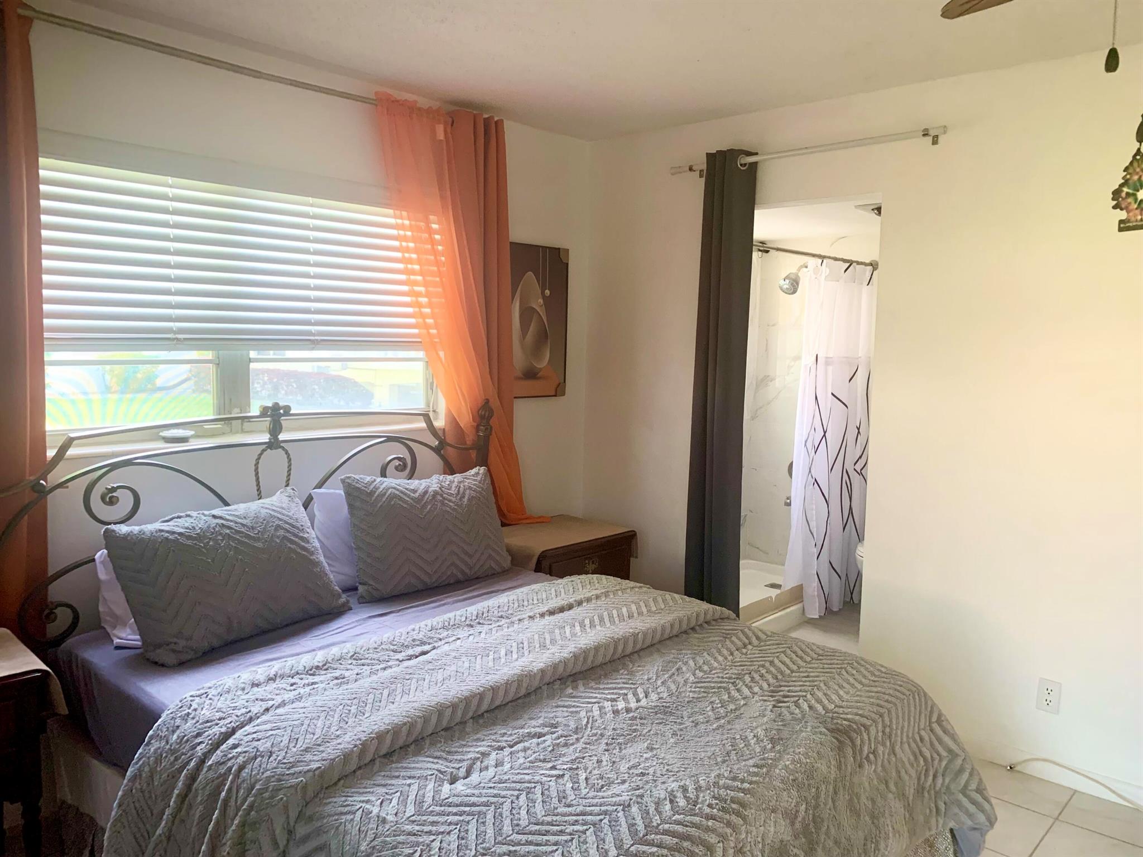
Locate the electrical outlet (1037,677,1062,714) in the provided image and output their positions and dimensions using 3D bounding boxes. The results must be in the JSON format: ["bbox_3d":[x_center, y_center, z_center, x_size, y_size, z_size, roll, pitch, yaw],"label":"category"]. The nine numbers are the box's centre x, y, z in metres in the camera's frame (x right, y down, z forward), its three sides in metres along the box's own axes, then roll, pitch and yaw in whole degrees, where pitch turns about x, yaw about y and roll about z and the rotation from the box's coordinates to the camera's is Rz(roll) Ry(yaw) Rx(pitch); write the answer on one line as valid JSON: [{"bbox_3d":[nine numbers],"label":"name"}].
[{"bbox_3d":[1.645,0.925,2.958,0.069,0.111,0.009,7,8,42],"label":"electrical outlet"}]

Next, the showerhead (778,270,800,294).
[{"bbox_3d":[1.294,-0.862,5.098,0.105,0.108,0.115,7,46,42],"label":"showerhead"}]

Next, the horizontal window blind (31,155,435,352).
[{"bbox_3d":[-1.095,-0.559,3.011,0.060,0.575,1.650,7,8,42],"label":"horizontal window blind"}]

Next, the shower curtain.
[{"bbox_3d":[1.457,0.045,4.689,0.230,1.875,0.800,7,8,42],"label":"shower curtain"}]

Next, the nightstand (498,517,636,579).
[{"bbox_3d":[-0.089,0.778,3.822,0.470,0.647,0.605,7,8,42],"label":"nightstand"}]

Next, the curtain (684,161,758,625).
[{"bbox_3d":[0.631,-0.056,3.697,0.230,2.195,0.130,7,8,42],"label":"curtain"}]

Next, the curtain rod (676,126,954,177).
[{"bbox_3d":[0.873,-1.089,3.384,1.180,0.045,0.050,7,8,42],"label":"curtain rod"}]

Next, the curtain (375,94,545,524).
[{"bbox_3d":[-0.413,-0.404,3.590,0.160,1.750,0.940,7,8,42],"label":"curtain"}]

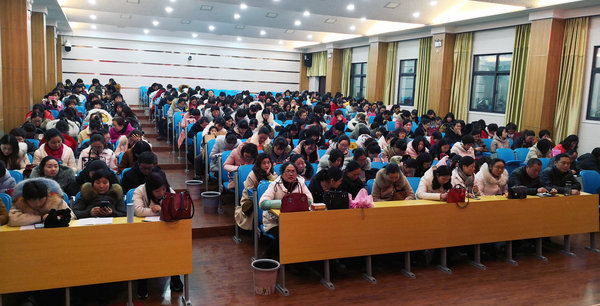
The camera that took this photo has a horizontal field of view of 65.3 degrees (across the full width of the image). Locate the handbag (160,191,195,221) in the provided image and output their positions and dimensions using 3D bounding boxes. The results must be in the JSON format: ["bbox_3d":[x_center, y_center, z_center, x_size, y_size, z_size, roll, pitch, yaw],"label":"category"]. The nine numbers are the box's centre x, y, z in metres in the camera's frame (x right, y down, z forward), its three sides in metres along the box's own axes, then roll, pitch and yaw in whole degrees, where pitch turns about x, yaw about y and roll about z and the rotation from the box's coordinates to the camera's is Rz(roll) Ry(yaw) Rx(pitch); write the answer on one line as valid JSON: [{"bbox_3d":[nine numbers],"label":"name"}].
[{"bbox_3d":[-1.127,0.462,4.278,0.290,0.260,0.160,0,8,-23],"label":"handbag"}]

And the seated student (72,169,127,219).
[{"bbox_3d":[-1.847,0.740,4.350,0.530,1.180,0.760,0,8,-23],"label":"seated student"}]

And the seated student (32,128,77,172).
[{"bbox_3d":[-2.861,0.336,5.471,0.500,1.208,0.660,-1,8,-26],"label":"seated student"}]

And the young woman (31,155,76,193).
[{"bbox_3d":[-2.487,0.602,4.705,0.500,1.140,0.660,-1,8,-26],"label":"young woman"}]

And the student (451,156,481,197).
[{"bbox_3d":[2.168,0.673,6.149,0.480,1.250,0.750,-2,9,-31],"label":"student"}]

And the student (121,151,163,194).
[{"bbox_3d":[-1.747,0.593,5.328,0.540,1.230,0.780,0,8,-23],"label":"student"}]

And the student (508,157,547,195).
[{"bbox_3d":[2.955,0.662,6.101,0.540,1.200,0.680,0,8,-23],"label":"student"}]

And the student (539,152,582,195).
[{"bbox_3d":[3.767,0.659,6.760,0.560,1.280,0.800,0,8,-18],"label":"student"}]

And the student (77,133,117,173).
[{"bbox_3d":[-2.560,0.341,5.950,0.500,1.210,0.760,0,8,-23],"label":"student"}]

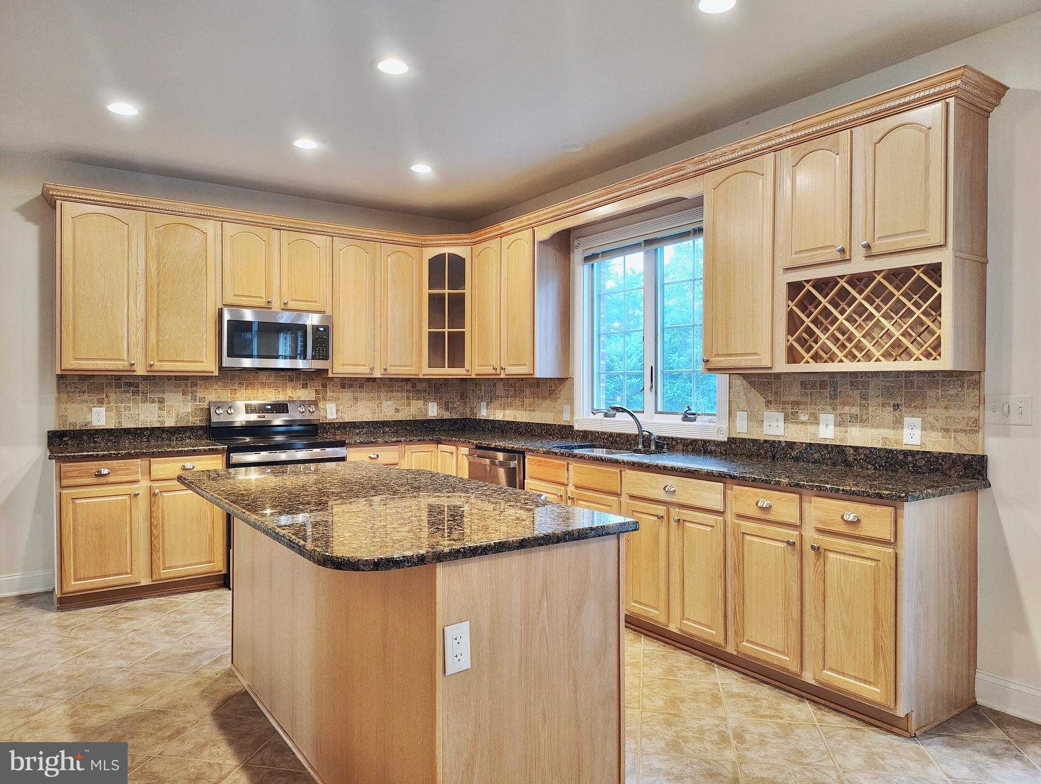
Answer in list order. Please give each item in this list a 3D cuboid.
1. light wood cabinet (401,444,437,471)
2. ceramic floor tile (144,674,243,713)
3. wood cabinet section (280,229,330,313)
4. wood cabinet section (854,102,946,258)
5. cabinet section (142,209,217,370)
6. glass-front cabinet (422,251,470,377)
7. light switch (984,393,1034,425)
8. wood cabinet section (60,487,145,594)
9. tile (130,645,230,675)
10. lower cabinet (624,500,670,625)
[{"bbox_3d":[-0.903,0.781,5.586,0.310,0.830,0.580,0,1,-35],"label":"light wood cabinet"},{"bbox_3d":[-1.351,1.272,3.038,0.335,0.010,0.335,0,0,10],"label":"ceramic floor tile"},{"bbox_3d":[-1.616,-0.852,5.267,0.377,0.567,0.295,0,0,-35],"label":"wood cabinet section"},{"bbox_3d":[1.636,-0.831,2.987,0.295,0.563,0.377,0,0,-35],"label":"wood cabinet section"},{"bbox_3d":[-2.276,-0.627,4.805,0.443,1.018,0.295,0,0,-35],"label":"cabinet section"},{"bbox_3d":[-0.551,-0.629,5.843,0.410,1.030,0.380,0,0,10],"label":"glass-front cabinet"},{"bbox_3d":[1.919,0.071,2.848,0.014,0.117,0.165,0,1,-35],"label":"light switch"},{"bbox_3d":[-2.602,0.851,4.449,0.426,0.596,0.570,0,0,-35],"label":"wood cabinet section"},{"bbox_3d":[-1.617,1.267,3.421,0.328,0.010,0.328,0,0,10],"label":"tile"},{"bbox_3d":[0.840,0.861,3.820,0.510,0.600,0.315,0,0,-35],"label":"lower cabinet"}]

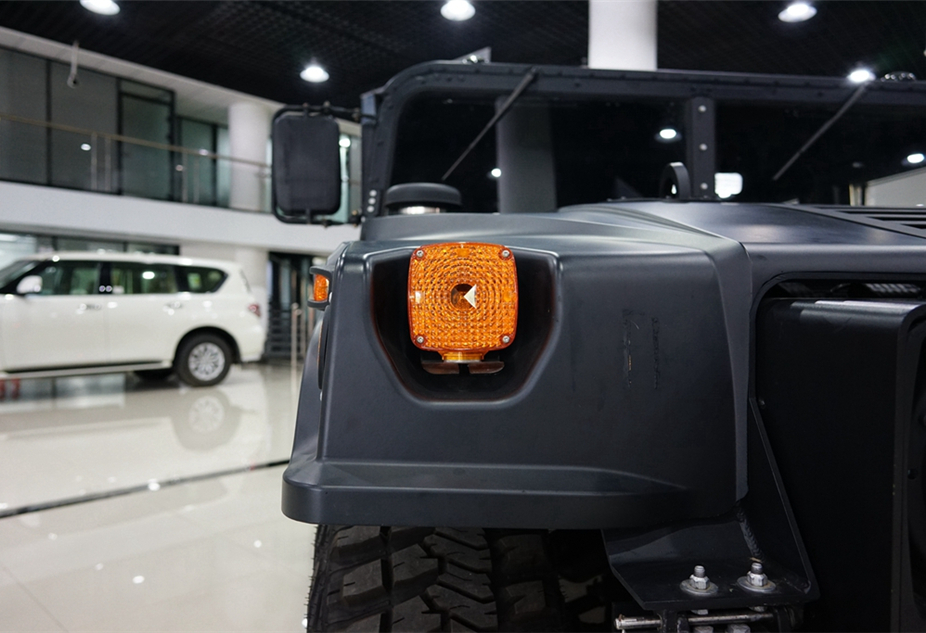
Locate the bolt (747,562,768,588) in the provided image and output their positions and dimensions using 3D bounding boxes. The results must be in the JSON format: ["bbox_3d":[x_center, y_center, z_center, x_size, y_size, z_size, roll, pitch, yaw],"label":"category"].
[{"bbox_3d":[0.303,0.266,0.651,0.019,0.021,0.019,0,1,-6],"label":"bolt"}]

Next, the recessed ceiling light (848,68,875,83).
[{"bbox_3d":[7.850,-4.760,12.500,0.410,0.100,0.410,0,1,0],"label":"recessed ceiling light"}]

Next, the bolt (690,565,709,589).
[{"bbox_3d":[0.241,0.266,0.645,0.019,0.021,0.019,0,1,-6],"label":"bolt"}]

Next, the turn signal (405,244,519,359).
[{"bbox_3d":[0.002,-0.015,0.650,0.110,0.120,0.060,0,1,-6],"label":"turn signal"}]

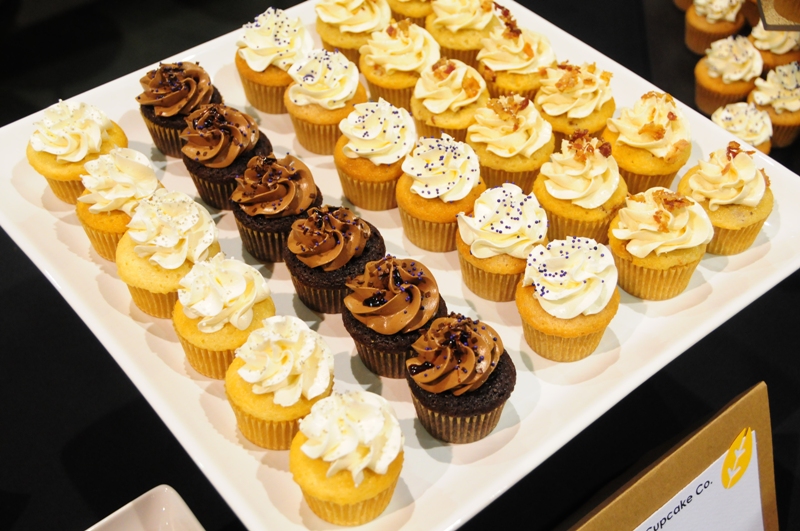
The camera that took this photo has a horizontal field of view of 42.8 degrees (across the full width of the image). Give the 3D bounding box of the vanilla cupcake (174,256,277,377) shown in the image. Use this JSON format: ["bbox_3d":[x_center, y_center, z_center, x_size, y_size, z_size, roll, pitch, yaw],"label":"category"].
[{"bbox_3d":[-0.082,0.022,0.477,0.048,0.054,0.048,3,45,0],"label":"vanilla cupcake"}]

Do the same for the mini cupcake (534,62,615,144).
[{"bbox_3d":[0.103,-0.093,0.603,0.047,0.052,0.047,3,45,0],"label":"mini cupcake"}]

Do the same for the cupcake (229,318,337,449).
[{"bbox_3d":[-0.053,0.050,0.449,0.047,0.057,0.047,3,45,0],"label":"cupcake"}]

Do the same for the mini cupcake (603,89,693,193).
[{"bbox_3d":[0.137,-0.071,0.564,0.049,0.054,0.049,1,46,-1],"label":"mini cupcake"}]

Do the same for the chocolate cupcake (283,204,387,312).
[{"bbox_3d":[-0.034,-0.006,0.530,0.051,0.055,0.051,1,46,0],"label":"chocolate cupcake"}]

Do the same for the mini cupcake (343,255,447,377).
[{"bbox_3d":[-0.002,0.021,0.499,0.051,0.061,0.051,1,46,0],"label":"mini cupcake"}]

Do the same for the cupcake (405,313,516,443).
[{"bbox_3d":[0.026,0.045,0.445,0.049,0.057,0.049,1,46,-1],"label":"cupcake"}]

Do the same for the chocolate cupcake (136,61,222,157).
[{"bbox_3d":[-0.125,-0.092,0.578,0.048,0.053,0.048,1,46,-1],"label":"chocolate cupcake"}]

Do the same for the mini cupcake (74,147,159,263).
[{"bbox_3d":[-0.154,-0.037,0.554,0.047,0.061,0.047,1,46,0],"label":"mini cupcake"}]

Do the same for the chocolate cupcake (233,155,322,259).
[{"bbox_3d":[-0.067,-0.035,0.555,0.050,0.058,0.050,1,46,0],"label":"chocolate cupcake"}]

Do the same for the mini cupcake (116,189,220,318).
[{"bbox_3d":[-0.112,-0.009,0.492,0.050,0.060,0.050,1,46,-1],"label":"mini cupcake"}]

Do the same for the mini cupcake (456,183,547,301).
[{"bbox_3d":[0.052,-0.013,0.517,0.047,0.056,0.047,3,45,0],"label":"mini cupcake"}]

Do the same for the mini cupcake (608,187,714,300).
[{"bbox_3d":[0.130,-0.014,0.508,0.051,0.055,0.051,1,46,-1],"label":"mini cupcake"}]

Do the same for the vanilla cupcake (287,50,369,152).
[{"bbox_3d":[-0.042,-0.097,0.583,0.049,0.056,0.049,1,46,-1],"label":"vanilla cupcake"}]

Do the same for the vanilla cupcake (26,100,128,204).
[{"bbox_3d":[-0.173,-0.064,0.547,0.051,0.054,0.051,1,46,-1],"label":"vanilla cupcake"}]

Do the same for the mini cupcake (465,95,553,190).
[{"bbox_3d":[0.065,-0.072,0.593,0.051,0.058,0.051,1,46,0],"label":"mini cupcake"}]

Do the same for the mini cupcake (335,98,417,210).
[{"bbox_3d":[-0.014,-0.067,0.585,0.049,0.062,0.049,1,46,0],"label":"mini cupcake"}]

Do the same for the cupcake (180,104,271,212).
[{"bbox_3d":[-0.093,-0.061,0.547,0.049,0.055,0.049,1,46,-1],"label":"cupcake"}]

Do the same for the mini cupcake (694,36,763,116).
[{"bbox_3d":[0.243,-0.141,0.756,0.049,0.054,0.049,3,45,0],"label":"mini cupcake"}]

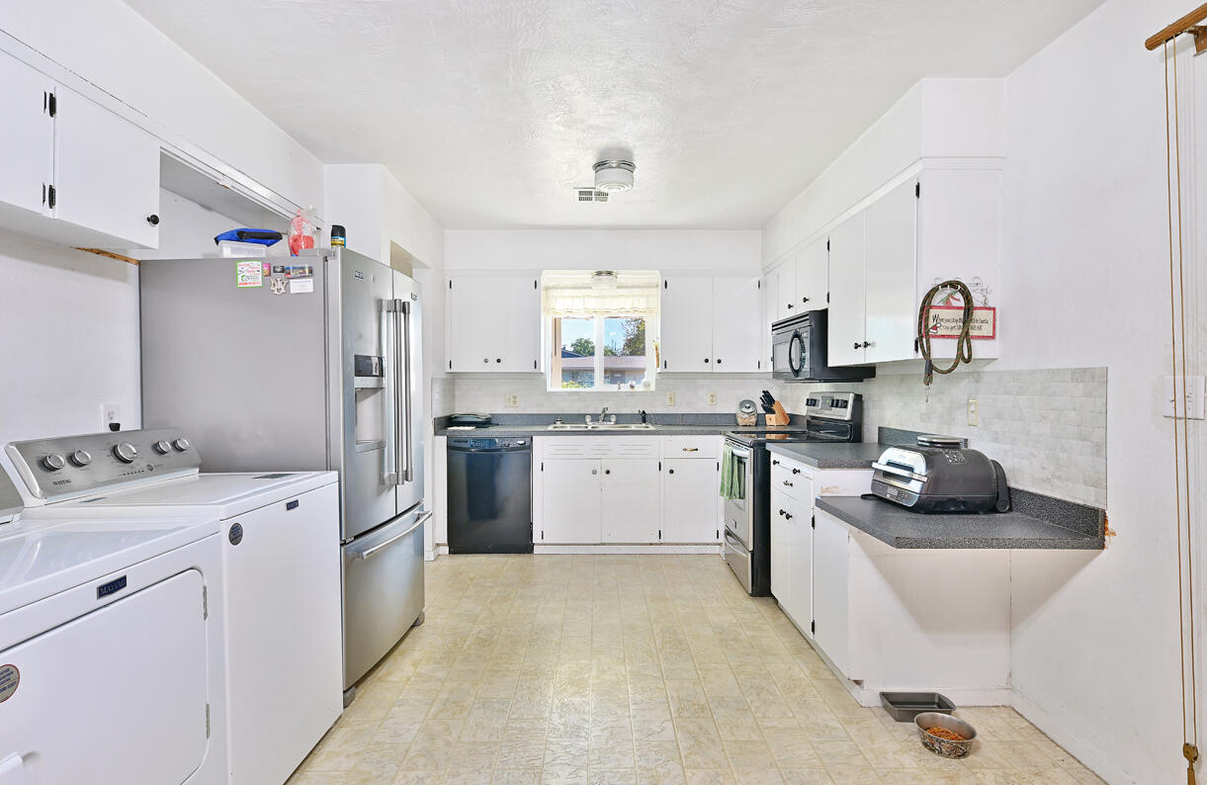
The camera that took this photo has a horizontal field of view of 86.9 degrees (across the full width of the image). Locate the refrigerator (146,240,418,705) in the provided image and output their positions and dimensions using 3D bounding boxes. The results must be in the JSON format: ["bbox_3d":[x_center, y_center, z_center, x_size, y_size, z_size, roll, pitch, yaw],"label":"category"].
[{"bbox_3d":[-1.360,0.313,2.900,0.870,1.750,0.850,0,0,4],"label":"refrigerator"}]

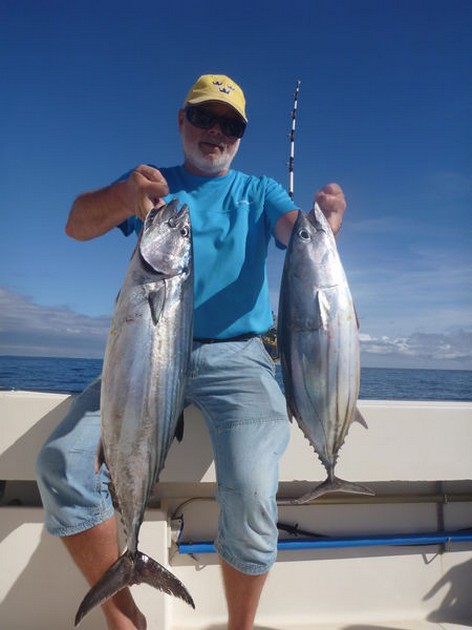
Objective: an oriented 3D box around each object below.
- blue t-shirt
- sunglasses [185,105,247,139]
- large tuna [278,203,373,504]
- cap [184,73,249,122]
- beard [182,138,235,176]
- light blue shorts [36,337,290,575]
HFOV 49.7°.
[{"bbox_3d":[-0.077,-0.168,1.410,0.480,0.500,0.280,2,-6,-1],"label":"blue t-shirt"},{"bbox_3d":[-0.057,-0.517,1.360,0.160,0.055,0.130,8,11,-13],"label":"sunglasses"},{"bbox_3d":[0.205,0.088,1.170,0.200,0.670,0.120,-3,-4,15],"label":"large tuna"},{"bbox_3d":[-0.056,-0.600,1.395,0.175,0.135,0.250,8,11,-13],"label":"cap"},{"bbox_3d":[-0.073,-0.424,1.370,0.145,0.105,0.110,8,11,-13],"label":"beard"},{"bbox_3d":[-0.155,0.292,1.280,0.580,0.530,0.440,1,-6,7],"label":"light blue shorts"}]

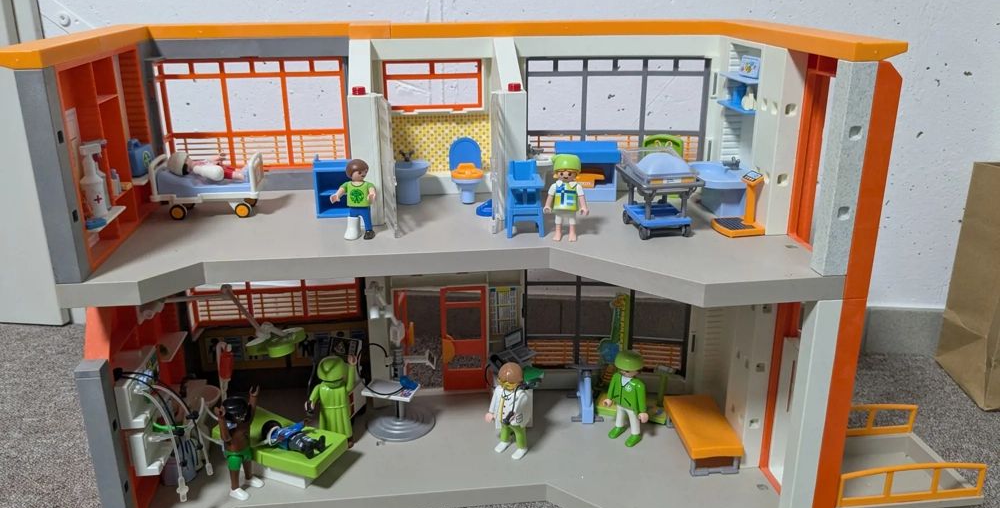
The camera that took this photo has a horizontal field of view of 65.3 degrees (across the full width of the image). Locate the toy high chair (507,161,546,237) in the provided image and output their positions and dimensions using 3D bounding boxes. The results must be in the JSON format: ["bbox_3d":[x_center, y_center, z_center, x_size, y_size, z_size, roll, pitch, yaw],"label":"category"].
[{"bbox_3d":[0.017,-0.038,0.532,0.025,0.050,0.028,-2,19,-4],"label":"toy high chair"}]

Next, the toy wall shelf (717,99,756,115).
[{"bbox_3d":[0.178,-0.107,0.568,0.022,0.002,0.059,-2,19,-4],"label":"toy wall shelf"}]

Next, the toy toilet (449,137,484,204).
[{"bbox_3d":[-0.025,-0.062,0.588,0.025,0.047,0.033,-2,19,-5],"label":"toy toilet"}]

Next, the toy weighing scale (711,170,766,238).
[{"bbox_3d":[0.166,-0.036,0.538,0.030,0.038,0.036,-4,19,-10],"label":"toy weighing scale"}]

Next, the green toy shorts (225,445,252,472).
[{"bbox_3d":[-0.185,0.144,0.553,0.012,0.015,0.019,10,21,29],"label":"green toy shorts"}]

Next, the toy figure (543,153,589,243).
[{"bbox_3d":[0.043,-0.037,0.502,0.029,0.054,0.021,0,19,2],"label":"toy figure"}]

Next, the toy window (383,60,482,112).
[{"bbox_3d":[-0.054,-0.138,0.632,0.079,0.042,0.005,-2,19,-6],"label":"toy window"}]

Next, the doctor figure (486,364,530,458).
[{"bbox_3d":[0.009,0.112,0.572,0.038,0.074,0.026,15,24,38],"label":"doctor figure"}]

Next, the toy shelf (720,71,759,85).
[{"bbox_3d":[0.178,-0.126,0.560,0.022,0.002,0.059,-2,19,-4],"label":"toy shelf"}]

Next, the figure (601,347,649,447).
[{"bbox_3d":[0.096,0.107,0.586,0.040,0.074,0.024,18,26,42],"label":"figure"}]

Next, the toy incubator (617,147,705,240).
[{"bbox_3d":[0.108,-0.042,0.535,0.041,0.054,0.060,-3,19,-9],"label":"toy incubator"}]

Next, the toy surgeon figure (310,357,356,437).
[{"bbox_3d":[-0.128,0.114,0.609,0.042,0.075,0.024,-2,19,-3],"label":"toy surgeon figure"}]

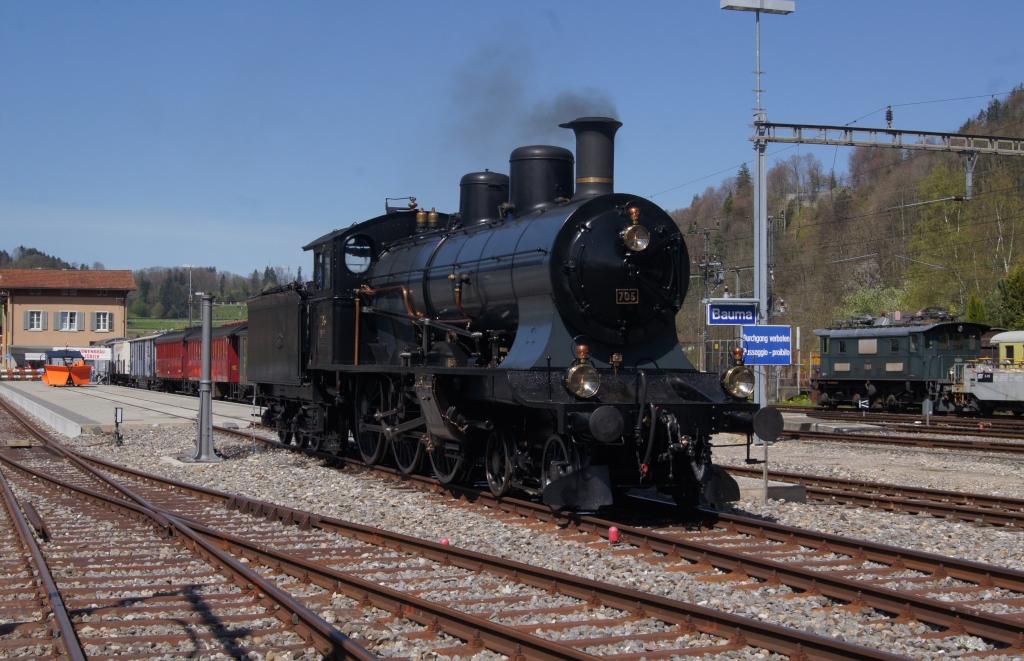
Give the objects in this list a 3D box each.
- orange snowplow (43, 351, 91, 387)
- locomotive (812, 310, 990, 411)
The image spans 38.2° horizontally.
[{"bbox_3d":[-34.100,2.980,113.000,3.400,2.900,4.600,1,-2,-20],"label":"orange snowplow"},{"bbox_3d":[16.450,1.250,63.200,2.970,4.250,11.100,1,-2,-20],"label":"locomotive"}]

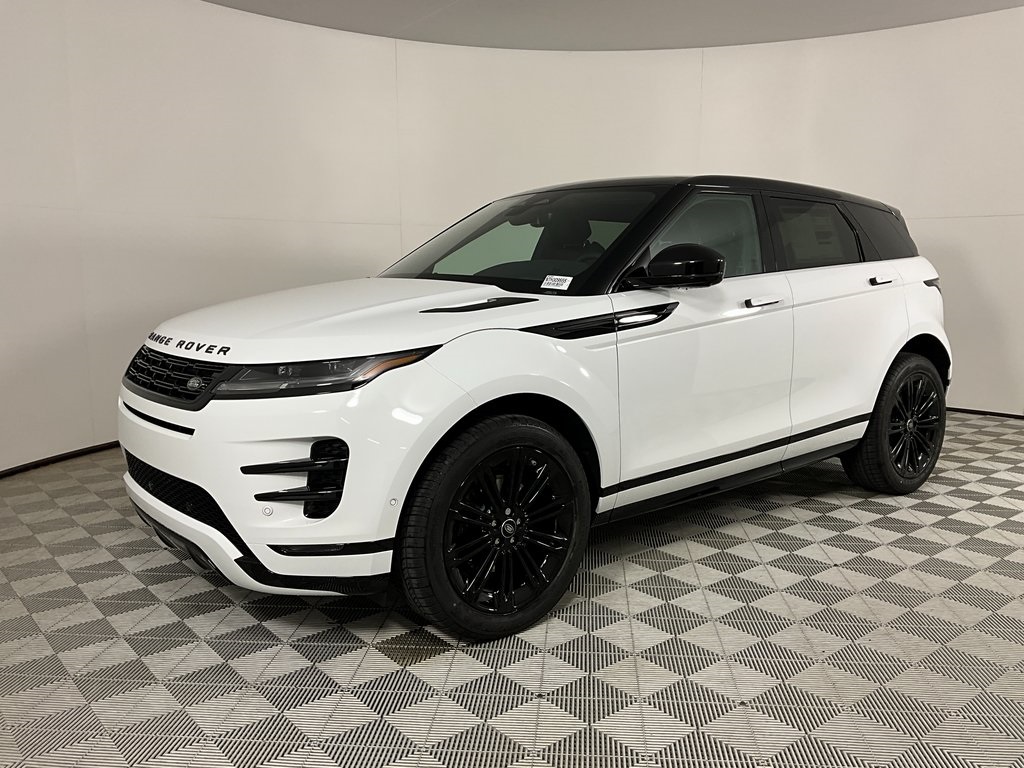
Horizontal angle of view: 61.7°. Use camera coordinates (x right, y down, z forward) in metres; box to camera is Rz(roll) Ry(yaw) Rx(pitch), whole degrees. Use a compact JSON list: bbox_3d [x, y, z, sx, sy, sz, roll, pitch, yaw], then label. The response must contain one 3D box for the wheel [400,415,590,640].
[{"bbox_3d":[-0.068,0.453,2.876,0.750,0.750,0.250,-7,11,-38],"label":"wheel"}]

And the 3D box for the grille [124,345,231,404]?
[{"bbox_3d":[-1.181,-0.027,2.955,0.150,0.165,0.880,11,-1,-40],"label":"grille"}]

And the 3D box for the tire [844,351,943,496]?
[{"bbox_3d":[2.022,0.194,4.535,0.750,0.750,0.250,-7,11,-38],"label":"tire"}]

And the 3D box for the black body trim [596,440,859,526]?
[{"bbox_3d":[0.979,0.386,3.616,1.820,0.090,0.100,-7,11,-38],"label":"black body trim"}]

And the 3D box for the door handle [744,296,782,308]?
[{"bbox_3d":[1.023,-0.335,3.504,0.250,0.045,0.050,-7,11,-38],"label":"door handle"}]

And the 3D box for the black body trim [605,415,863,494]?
[{"bbox_3d":[1.021,0.272,3.569,1.830,0.055,0.045,-9,12,-38],"label":"black body trim"}]

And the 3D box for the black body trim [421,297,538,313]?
[{"bbox_3d":[-0.110,-0.274,3.026,0.520,0.045,0.090,-10,13,-38],"label":"black body trim"}]

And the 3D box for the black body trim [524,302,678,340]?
[{"bbox_3d":[0.328,-0.220,3.007,0.740,0.085,0.060,-12,14,-37],"label":"black body trim"}]

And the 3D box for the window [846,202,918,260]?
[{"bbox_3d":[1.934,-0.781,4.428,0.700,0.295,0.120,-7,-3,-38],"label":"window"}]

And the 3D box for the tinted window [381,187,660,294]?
[{"bbox_3d":[-0.014,-0.622,3.819,1.480,0.140,0.820,10,51,50],"label":"tinted window"}]

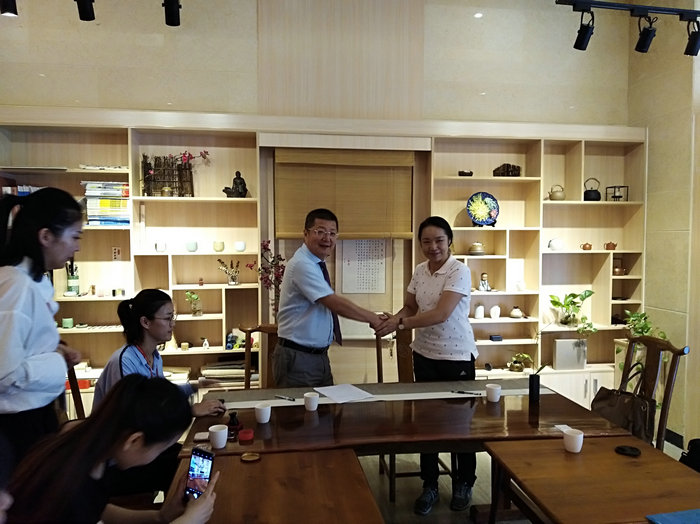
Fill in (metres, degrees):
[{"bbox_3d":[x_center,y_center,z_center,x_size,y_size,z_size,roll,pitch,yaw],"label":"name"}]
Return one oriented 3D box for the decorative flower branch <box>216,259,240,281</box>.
[{"bbox_3d":[-0.881,0.058,3.822,0.152,0.151,0.100,0,3,-9],"label":"decorative flower branch"}]

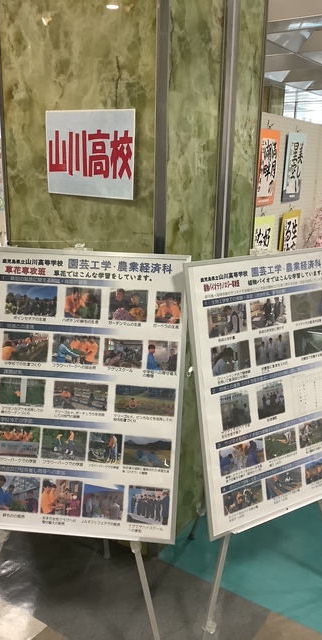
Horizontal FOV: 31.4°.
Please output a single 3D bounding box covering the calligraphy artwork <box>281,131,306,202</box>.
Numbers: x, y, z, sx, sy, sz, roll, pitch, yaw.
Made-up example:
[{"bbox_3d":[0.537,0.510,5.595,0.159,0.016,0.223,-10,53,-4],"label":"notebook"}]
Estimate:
[{"bbox_3d":[0.924,-1.062,3.982,0.020,0.466,0.317,11,18,34],"label":"calligraphy artwork"}]

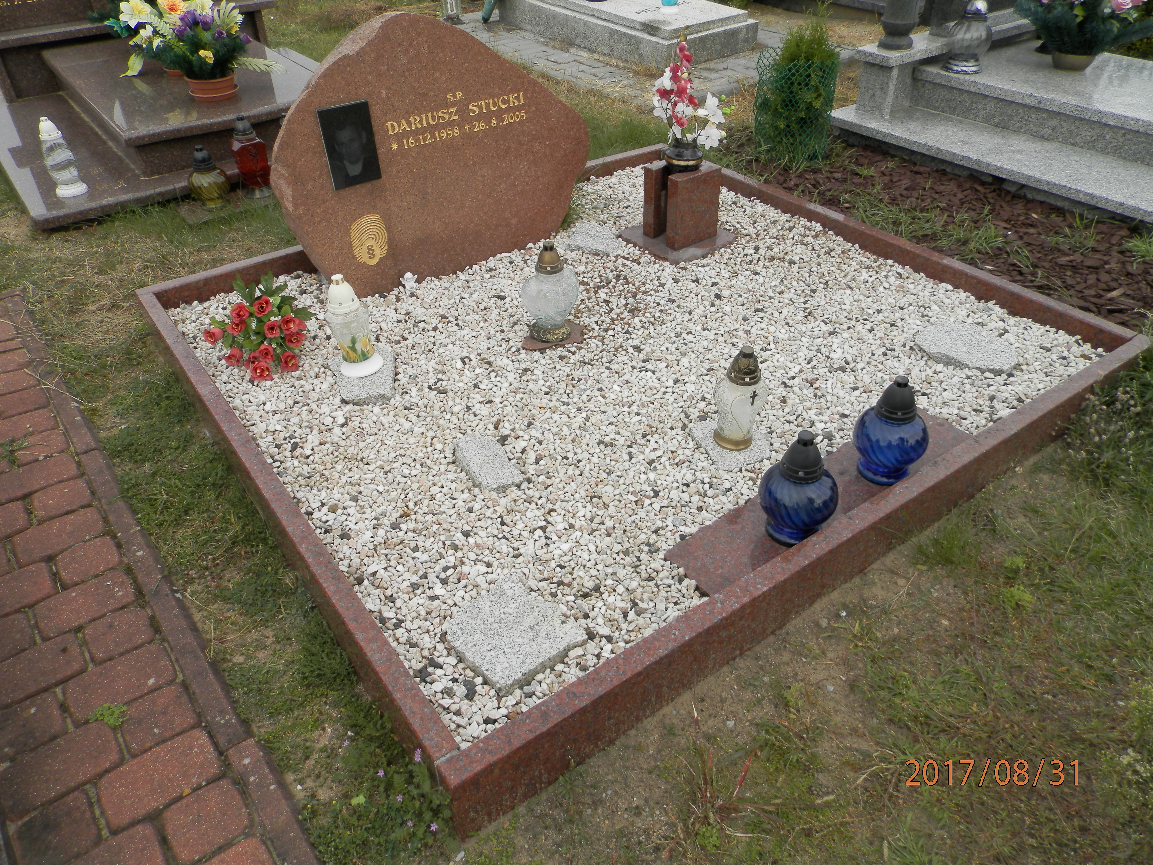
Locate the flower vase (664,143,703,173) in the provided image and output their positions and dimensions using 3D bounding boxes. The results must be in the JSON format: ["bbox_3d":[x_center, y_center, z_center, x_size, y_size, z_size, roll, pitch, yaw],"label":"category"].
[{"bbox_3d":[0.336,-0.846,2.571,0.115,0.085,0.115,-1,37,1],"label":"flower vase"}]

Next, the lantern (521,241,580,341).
[{"bbox_3d":[-0.070,-0.376,2.180,0.160,0.263,0.120,-18,41,-22],"label":"lantern"}]

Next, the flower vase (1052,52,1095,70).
[{"bbox_3d":[2.149,-1.626,3.595,0.180,0.093,0.180,-24,43,-27],"label":"flower vase"}]

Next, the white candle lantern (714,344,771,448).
[{"bbox_3d":[0.353,-0.079,1.795,0.118,0.238,0.116,0,38,0],"label":"white candle lantern"}]

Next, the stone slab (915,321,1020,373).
[{"bbox_3d":[1.034,-0.213,2.187,0.200,0.035,0.242,-24,43,-27],"label":"stone slab"}]

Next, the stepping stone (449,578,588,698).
[{"bbox_3d":[-0.109,0.354,1.467,0.200,0.030,0.196,-24,43,-27],"label":"stepping stone"}]

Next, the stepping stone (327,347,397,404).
[{"bbox_3d":[-0.529,-0.139,2.142,0.170,0.040,0.200,-16,40,-18],"label":"stepping stone"}]

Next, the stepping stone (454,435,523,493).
[{"bbox_3d":[-0.194,0.073,1.838,0.090,0.035,0.200,-20,41,-22],"label":"stepping stone"}]

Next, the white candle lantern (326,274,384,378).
[{"bbox_3d":[-0.556,-0.271,2.057,0.111,0.255,0.111,-24,43,-27],"label":"white candle lantern"}]

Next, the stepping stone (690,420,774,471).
[{"bbox_3d":[0.342,0.028,1.852,0.164,0.034,0.162,-14,39,-16],"label":"stepping stone"}]

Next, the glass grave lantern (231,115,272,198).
[{"bbox_3d":[-1.262,-1.077,3.234,0.143,0.291,0.143,-24,43,-27],"label":"glass grave lantern"}]

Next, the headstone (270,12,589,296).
[{"bbox_3d":[-0.403,-0.839,2.444,1.000,0.737,0.162,-24,43,-27],"label":"headstone"}]

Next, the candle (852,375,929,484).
[{"bbox_3d":[0.640,-0.014,1.681,0.151,0.227,0.151,-24,43,-27],"label":"candle"}]

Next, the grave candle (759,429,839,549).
[{"bbox_3d":[0.426,0.096,1.589,0.154,0.231,0.154,-3,37,2],"label":"grave candle"}]

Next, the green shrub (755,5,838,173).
[{"bbox_3d":[0.889,-1.403,3.356,0.323,0.545,0.323,-1,37,1],"label":"green shrub"}]

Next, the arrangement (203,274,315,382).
[{"bbox_3d":[-0.809,-0.250,2.131,0.258,0.172,0.283,-24,43,-27],"label":"arrangement"}]

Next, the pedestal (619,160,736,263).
[{"bbox_3d":[0.338,-0.730,2.668,0.280,0.250,0.280,-24,43,-27],"label":"pedestal"}]

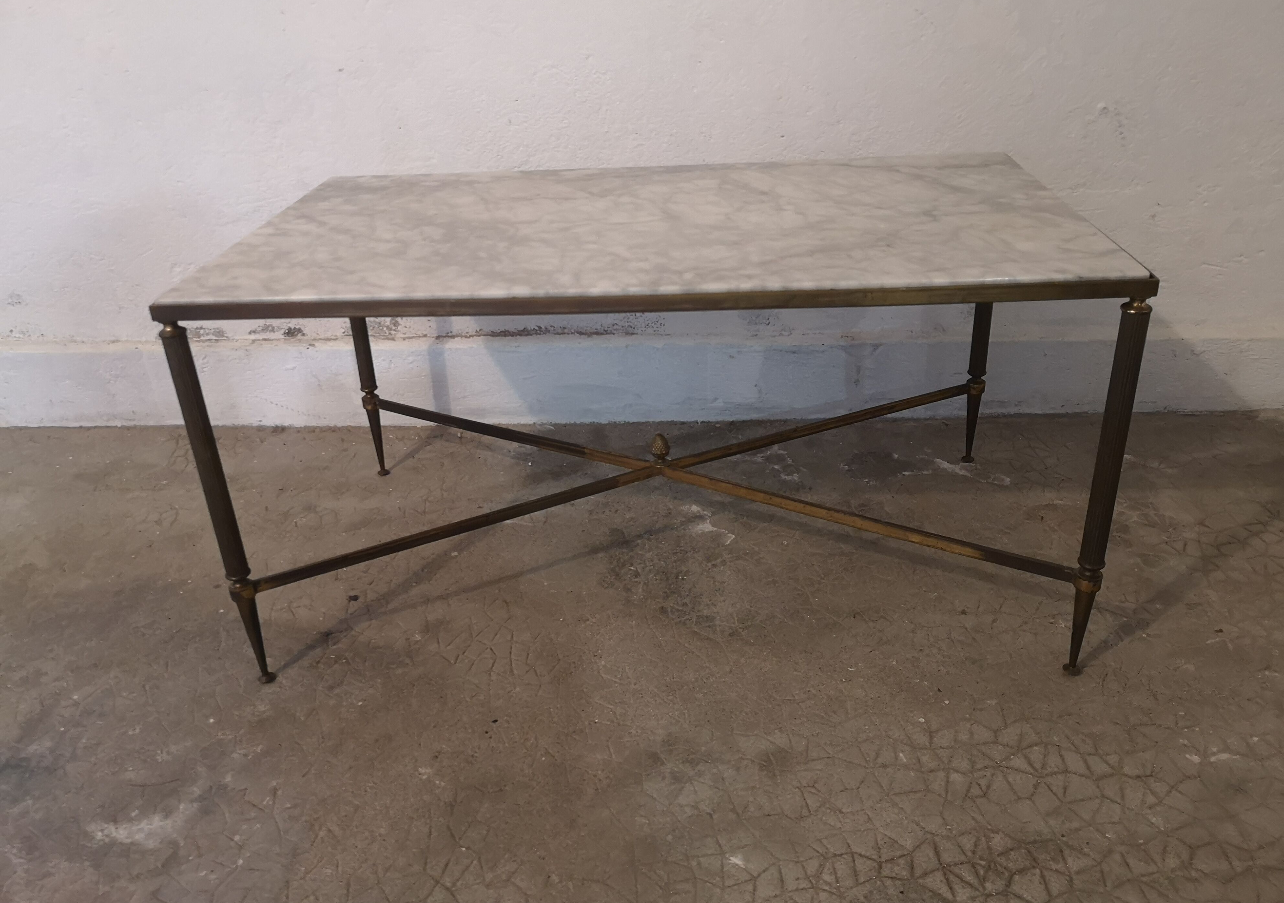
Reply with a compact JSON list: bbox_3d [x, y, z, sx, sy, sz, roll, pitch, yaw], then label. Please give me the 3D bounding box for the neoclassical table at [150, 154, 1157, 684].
[{"bbox_3d":[0.019,-0.060,1.190,0.880,0.441,0.492,-1,28,4],"label":"neoclassical table"}]

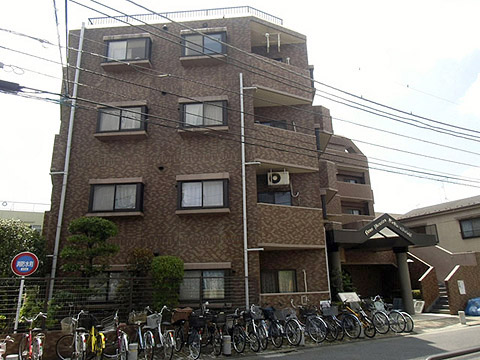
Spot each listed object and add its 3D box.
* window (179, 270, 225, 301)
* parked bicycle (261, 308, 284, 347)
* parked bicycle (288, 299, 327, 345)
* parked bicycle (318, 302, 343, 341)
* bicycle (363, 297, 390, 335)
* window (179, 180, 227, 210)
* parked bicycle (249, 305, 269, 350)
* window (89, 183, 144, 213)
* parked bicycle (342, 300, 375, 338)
[{"bbox_3d":[-1.175,3.344,10.583,1.591,0.931,0.250,-2,-15,4],"label":"window"},{"bbox_3d":[0.739,3.907,9.090,0.570,1.050,1.750,5,-16,-23],"label":"parked bicycle"},{"bbox_3d":[1.854,3.987,9.526,0.570,1.070,1.750,6,-17,-27],"label":"parked bicycle"},{"bbox_3d":[2.330,4.036,9.711,0.570,1.050,1.750,6,-17,-26],"label":"parked bicycle"},{"bbox_3d":[4.150,4.318,10.739,0.570,1.050,1.750,5,-16,-21],"label":"bicycle"},{"bbox_3d":[-1.227,0.489,11.348,1.672,0.985,0.250,-2,-15,4],"label":"window"},{"bbox_3d":[0.217,3.814,8.733,0.570,1.070,1.700,6,-17,-25],"label":"parked bicycle"},{"bbox_3d":[-4.274,0.652,11.550,1.775,1.002,0.250,-2,-15,4],"label":"window"},{"bbox_3d":[3.509,4.123,10.009,0.570,1.020,1.600,7,-17,-28],"label":"parked bicycle"}]

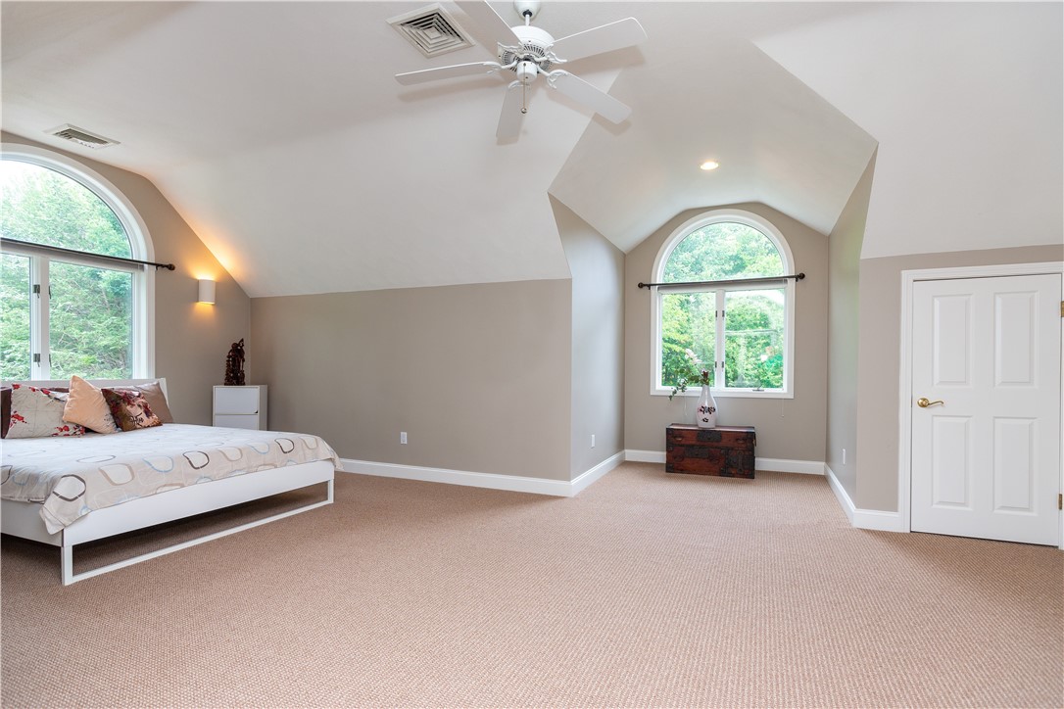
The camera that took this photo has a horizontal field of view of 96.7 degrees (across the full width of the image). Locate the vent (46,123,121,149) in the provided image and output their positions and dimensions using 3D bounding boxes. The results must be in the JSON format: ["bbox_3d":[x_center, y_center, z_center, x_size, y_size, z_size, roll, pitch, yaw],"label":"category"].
[{"bbox_3d":[-3.646,-1.762,3.841,0.345,0.030,0.345,0,-1,26],"label":"vent"}]

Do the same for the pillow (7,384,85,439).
[{"bbox_3d":[-3.888,0.452,3.794,0.460,0.430,0.140,2,-27,-46],"label":"pillow"}]

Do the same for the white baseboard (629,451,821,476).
[{"bbox_3d":[2.095,1.200,5.292,2.072,0.140,0.020,0,-1,18],"label":"white baseboard"}]

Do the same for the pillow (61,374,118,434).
[{"bbox_3d":[-3.670,0.420,3.932,0.130,0.400,0.390,-36,-41,22],"label":"pillow"}]

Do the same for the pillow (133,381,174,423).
[{"bbox_3d":[-3.629,0.450,4.384,0.140,0.400,0.480,-39,-18,21],"label":"pillow"}]

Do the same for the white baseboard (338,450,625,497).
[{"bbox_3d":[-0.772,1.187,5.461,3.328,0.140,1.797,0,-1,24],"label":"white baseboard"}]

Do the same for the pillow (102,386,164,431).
[{"bbox_3d":[-3.626,0.500,4.305,0.120,0.420,0.390,-45,-19,18],"label":"pillow"}]

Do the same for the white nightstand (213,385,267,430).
[{"bbox_3d":[-3.074,0.783,4.995,0.482,0.901,0.210,0,-1,-6],"label":"white nightstand"}]

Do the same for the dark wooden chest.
[{"bbox_3d":[1.906,1.029,5.112,0.865,0.472,0.390,0,-1,18],"label":"dark wooden chest"}]

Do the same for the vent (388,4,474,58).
[{"bbox_3d":[-0.545,-1.769,2.606,0.345,0.030,0.345,0,-1,26],"label":"vent"}]

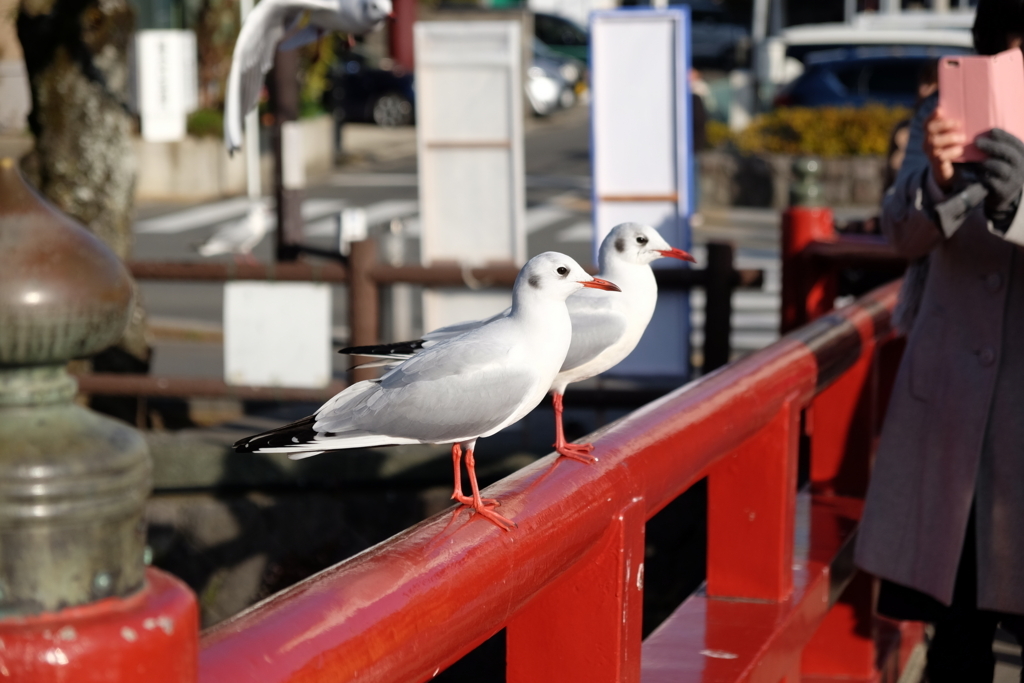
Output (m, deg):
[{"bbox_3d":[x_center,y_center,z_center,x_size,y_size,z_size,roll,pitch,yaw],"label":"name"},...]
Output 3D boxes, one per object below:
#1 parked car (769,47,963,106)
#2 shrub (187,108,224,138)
[{"bbox_3d":[5.520,-2.969,30.200,4.300,1.530,1.750,0,9,0],"label":"parked car"},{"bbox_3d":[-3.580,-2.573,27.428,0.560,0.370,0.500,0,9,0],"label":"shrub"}]

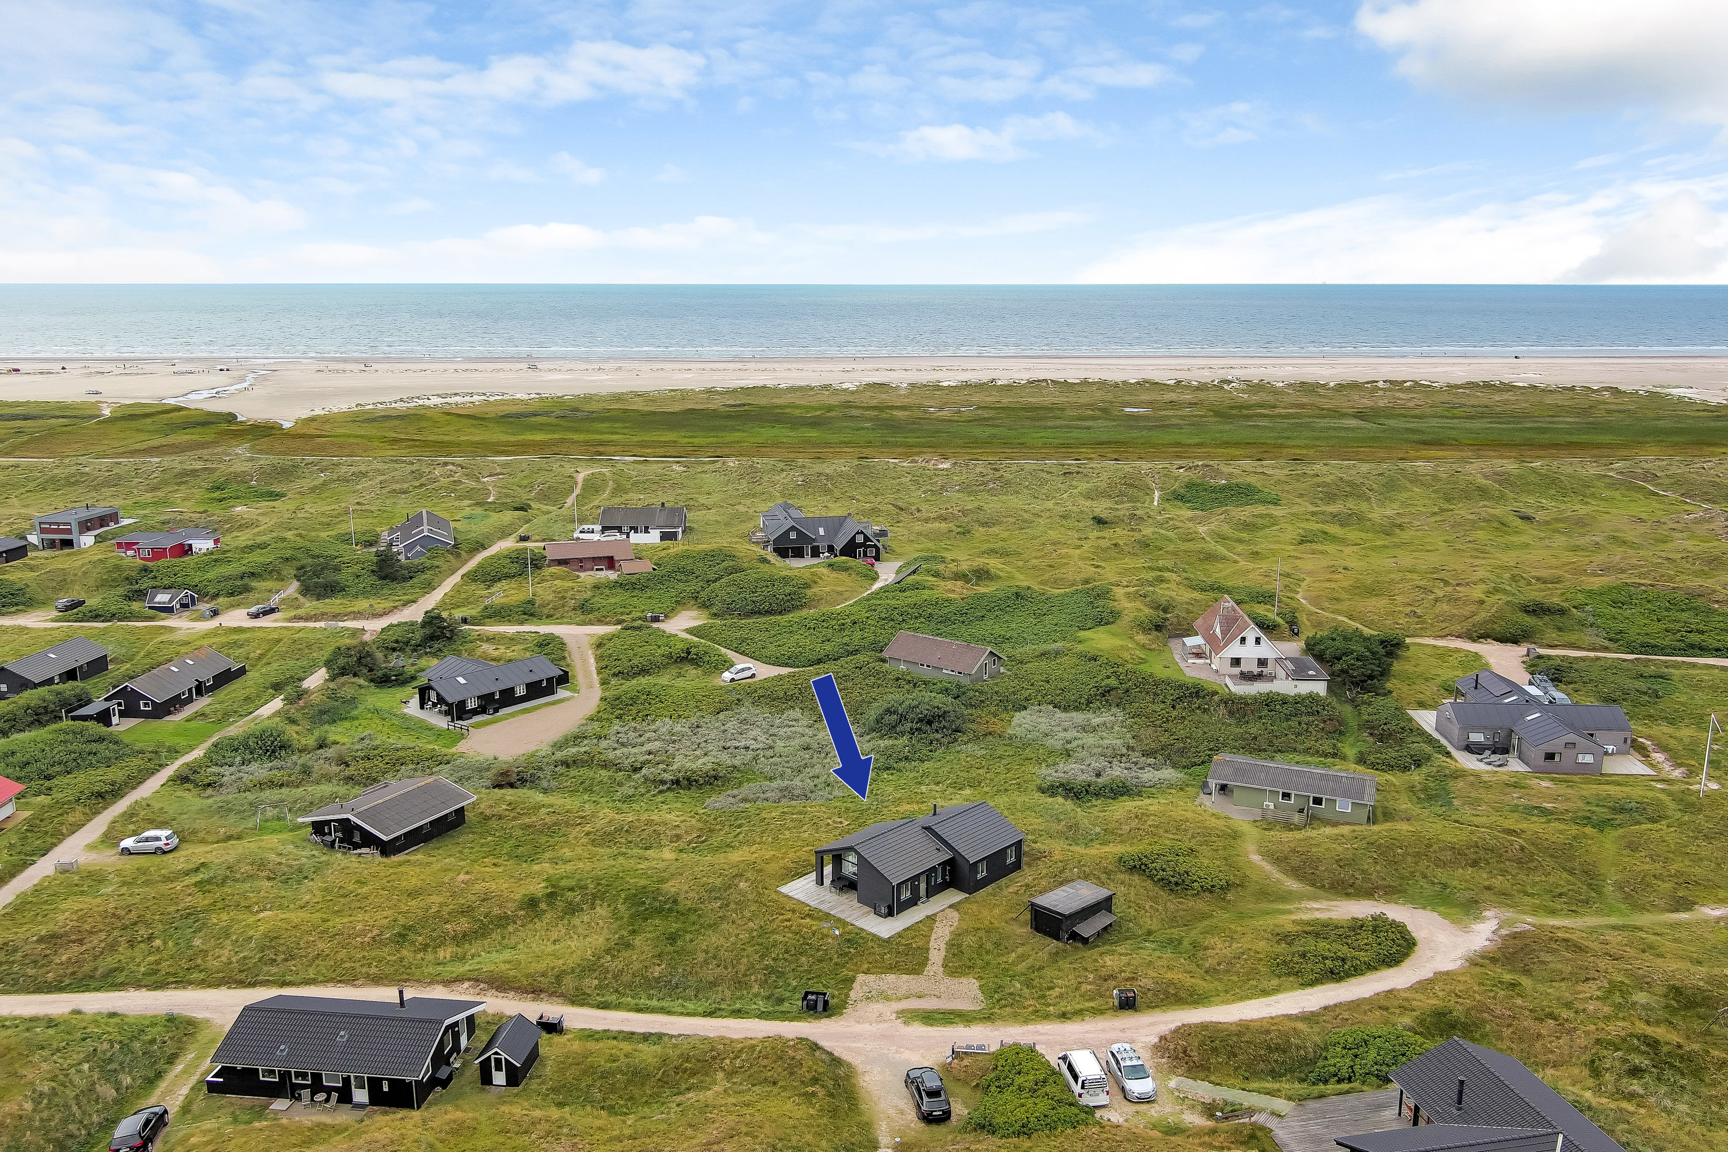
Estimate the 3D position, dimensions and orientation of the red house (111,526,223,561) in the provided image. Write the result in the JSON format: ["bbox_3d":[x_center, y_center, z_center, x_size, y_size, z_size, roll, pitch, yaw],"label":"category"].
[{"bbox_3d":[-118.820,-5.429,236.830,16.450,3.550,12.390,0,12,0],"label":"red house"}]

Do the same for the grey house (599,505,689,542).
[{"bbox_3d":[-39.400,-9.670,249.290,14.600,5.100,11.000,0,12,0],"label":"grey house"}]

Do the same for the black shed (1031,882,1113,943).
[{"bbox_3d":[15.588,24.612,101.605,5.560,2.320,4.300,-11,16,-41],"label":"black shed"}]

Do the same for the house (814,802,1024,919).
[{"bbox_3d":[4.483,21.298,108.418,9.890,4.570,13.370,11,16,42],"label":"house"}]

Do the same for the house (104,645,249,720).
[{"bbox_3d":[-78.401,11.738,158.408,7.050,4.040,17.180,1,12,5],"label":"house"}]

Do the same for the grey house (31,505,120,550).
[{"bbox_3d":[-138.280,-8.410,245.520,7.700,5.200,13.100,1,12,2],"label":"grey house"}]

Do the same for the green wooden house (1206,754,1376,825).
[{"bbox_3d":[39.400,19.020,127.510,14.400,3.300,7.700,5,13,22],"label":"green wooden house"}]

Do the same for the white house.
[{"bbox_3d":[47.480,8.170,171.740,13.000,6.500,24.200,1,12,3],"label":"white house"}]

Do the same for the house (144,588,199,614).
[{"bbox_3d":[-96.133,3.219,194.189,5.000,2.800,5.600,3,12,12],"label":"house"}]

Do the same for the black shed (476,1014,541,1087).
[{"bbox_3d":[-21.398,28.676,84.090,2.740,2.670,3.870,1,12,7],"label":"black shed"}]

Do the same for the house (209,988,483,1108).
[{"bbox_3d":[-32.350,28.720,87.710,13.600,4.300,9.650,2,12,8],"label":"house"}]

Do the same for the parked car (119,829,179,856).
[{"bbox_3d":[-59.617,22.195,115.969,4.500,1.670,1.890,0,12,1],"label":"parked car"}]

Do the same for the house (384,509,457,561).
[{"bbox_3d":[-77.680,-7.280,243.830,10.800,4.700,23.700,-4,13,-17],"label":"house"}]

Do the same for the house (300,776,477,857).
[{"bbox_3d":[-40.365,20.063,118.705,10.200,3.400,10.100,7,14,28],"label":"house"}]

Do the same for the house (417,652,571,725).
[{"bbox_3d":[-43.220,11.770,158.200,11.600,4.100,16.300,10,16,40],"label":"house"}]

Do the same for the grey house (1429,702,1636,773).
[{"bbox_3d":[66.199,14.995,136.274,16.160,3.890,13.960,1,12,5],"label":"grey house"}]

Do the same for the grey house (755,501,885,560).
[{"bbox_3d":[-8.140,-7.690,240.950,19.500,6.700,24.000,-2,12,-9],"label":"grey house"}]

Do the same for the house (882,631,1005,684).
[{"bbox_3d":[9.456,9.477,163.365,12.750,4.100,6.970,9,15,38],"label":"house"}]

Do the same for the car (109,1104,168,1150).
[{"bbox_3d":[-41.500,31.600,79.600,1.860,1.550,4.650,-2,12,-10],"label":"car"}]

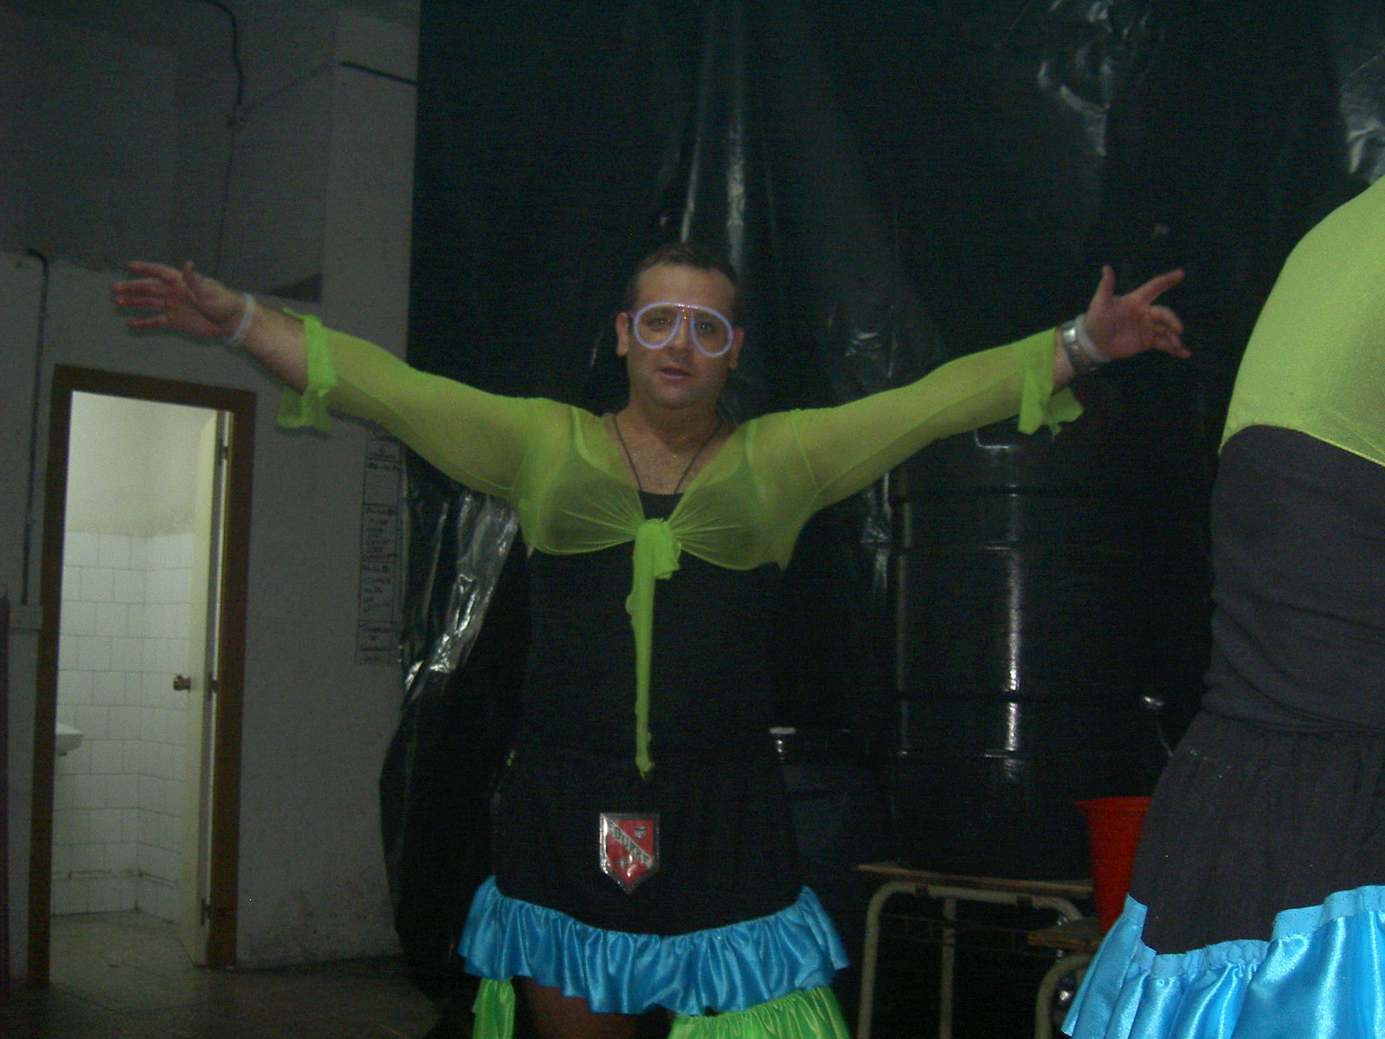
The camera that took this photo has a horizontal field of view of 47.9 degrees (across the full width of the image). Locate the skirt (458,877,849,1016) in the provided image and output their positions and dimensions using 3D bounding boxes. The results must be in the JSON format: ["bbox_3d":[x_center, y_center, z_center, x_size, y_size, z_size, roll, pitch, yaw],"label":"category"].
[{"bbox_3d":[-0.058,0.617,2.340,0.580,0.155,0.430,1,-5,0],"label":"skirt"}]

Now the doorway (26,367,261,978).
[{"bbox_3d":[-1.920,0.540,5.420,0.760,2.100,0.100,6,-7,-42],"label":"doorway"}]

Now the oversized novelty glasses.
[{"bbox_3d":[-0.012,-0.288,2.365,0.155,0.073,0.120,7,7,-1],"label":"oversized novelty glasses"}]

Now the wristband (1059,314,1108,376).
[{"bbox_3d":[0.552,-0.245,2.190,0.043,0.078,0.064,-28,0,20],"label":"wristband"}]

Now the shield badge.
[{"bbox_3d":[-0.089,0.468,2.190,0.083,0.112,0.012,1,-5,5],"label":"shield badge"}]

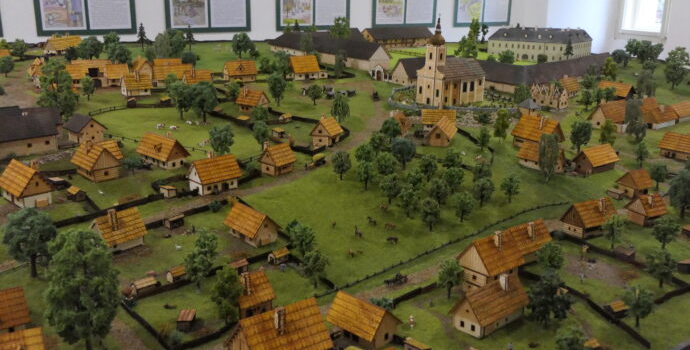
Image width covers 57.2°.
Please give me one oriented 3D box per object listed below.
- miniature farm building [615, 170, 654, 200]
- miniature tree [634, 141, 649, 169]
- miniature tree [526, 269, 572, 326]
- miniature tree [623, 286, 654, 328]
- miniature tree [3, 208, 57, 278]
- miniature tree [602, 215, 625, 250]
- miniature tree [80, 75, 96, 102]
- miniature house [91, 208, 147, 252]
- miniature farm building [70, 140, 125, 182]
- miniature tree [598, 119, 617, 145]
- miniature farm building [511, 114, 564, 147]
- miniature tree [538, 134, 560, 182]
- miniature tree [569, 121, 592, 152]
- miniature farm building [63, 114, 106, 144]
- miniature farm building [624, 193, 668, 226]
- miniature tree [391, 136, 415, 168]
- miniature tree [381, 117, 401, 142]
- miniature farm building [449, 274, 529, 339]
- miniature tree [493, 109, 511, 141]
[{"bbox_3d":[0.888,0.020,1.932,0.072,0.073,0.073,-7,19,-24],"label":"miniature farm building"},{"bbox_3d":[0.963,-0.065,2.054,0.045,0.086,0.045,1,17,0],"label":"miniature tree"},{"bbox_3d":[0.383,0.232,1.165,0.081,0.111,0.077,7,19,19],"label":"miniature tree"},{"bbox_3d":[0.476,0.214,1.023,0.051,0.073,0.051,1,19,0],"label":"miniature tree"},{"bbox_3d":[-0.616,0.134,1.241,0.104,0.147,0.104,1,17,0],"label":"miniature tree"},{"bbox_3d":[0.603,0.130,1.420,0.049,0.080,0.049,1,17,0],"label":"miniature tree"},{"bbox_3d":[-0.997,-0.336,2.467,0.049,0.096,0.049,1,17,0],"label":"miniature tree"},{"bbox_3d":[-0.534,0.115,1.486,0.098,0.092,0.095,-16,26,-42],"label":"miniature house"},{"bbox_3d":[-0.728,-0.050,1.888,0.131,0.096,0.128,16,23,40],"label":"miniature farm building"},{"bbox_3d":[0.957,-0.151,2.306,0.066,0.098,0.066,1,17,0],"label":"miniature tree"},{"bbox_3d":[0.591,-0.125,1.934,0.079,0.093,0.127,-13,24,-38],"label":"miniature farm building"},{"bbox_3d":[0.626,-0.053,1.936,0.058,0.146,0.058,1,17,0],"label":"miniature tree"},{"bbox_3d":[0.870,-0.134,2.315,0.080,0.116,0.076,8,19,20],"label":"miniature tree"},{"bbox_3d":[-0.765,-0.139,1.851,0.103,0.067,0.084,17,24,38],"label":"miniature farm building"},{"bbox_3d":[0.818,0.087,1.712,0.076,0.074,0.074,-7,19,-24],"label":"miniature farm building"},{"bbox_3d":[0.225,-0.083,2.430,0.085,0.121,0.085,1,17,0],"label":"miniature tree"},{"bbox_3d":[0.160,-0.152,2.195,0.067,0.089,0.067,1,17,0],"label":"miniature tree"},{"bbox_3d":[0.258,0.222,1.113,0.139,0.078,0.066,-14,23,-39],"label":"miniature farm building"},{"bbox_3d":[0.581,-0.182,2.347,0.067,0.118,0.067,1,17,0],"label":"miniature tree"}]

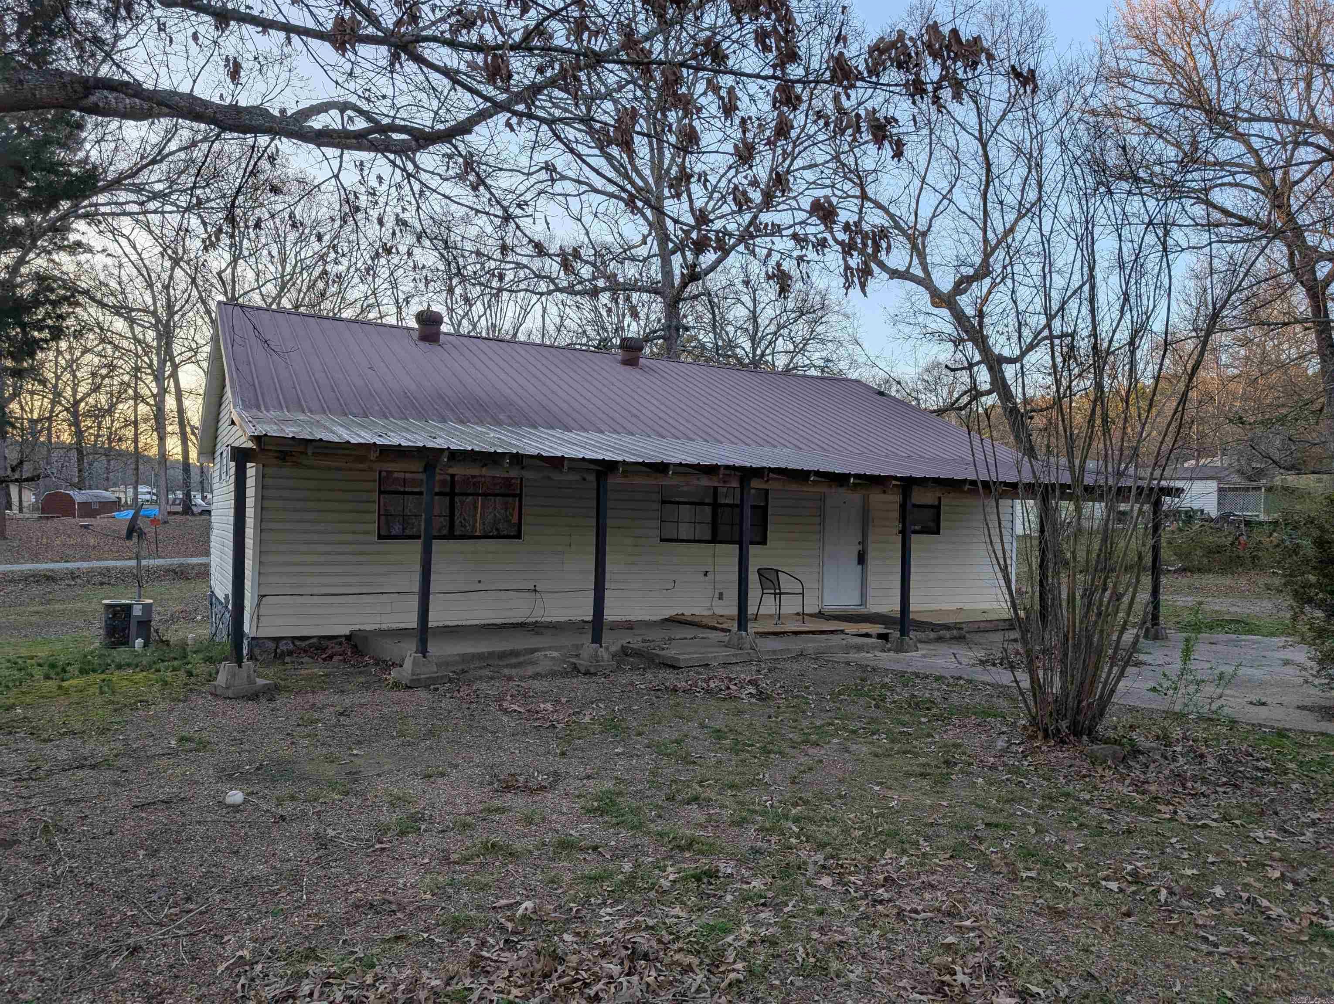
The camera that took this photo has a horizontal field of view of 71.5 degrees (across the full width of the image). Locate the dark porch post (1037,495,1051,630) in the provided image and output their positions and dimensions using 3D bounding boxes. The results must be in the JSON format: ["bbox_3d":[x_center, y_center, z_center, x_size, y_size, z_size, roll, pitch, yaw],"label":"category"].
[{"bbox_3d":[5.423,0.851,13.282,0.093,1.956,0.093,2,-2,-29],"label":"dark porch post"}]

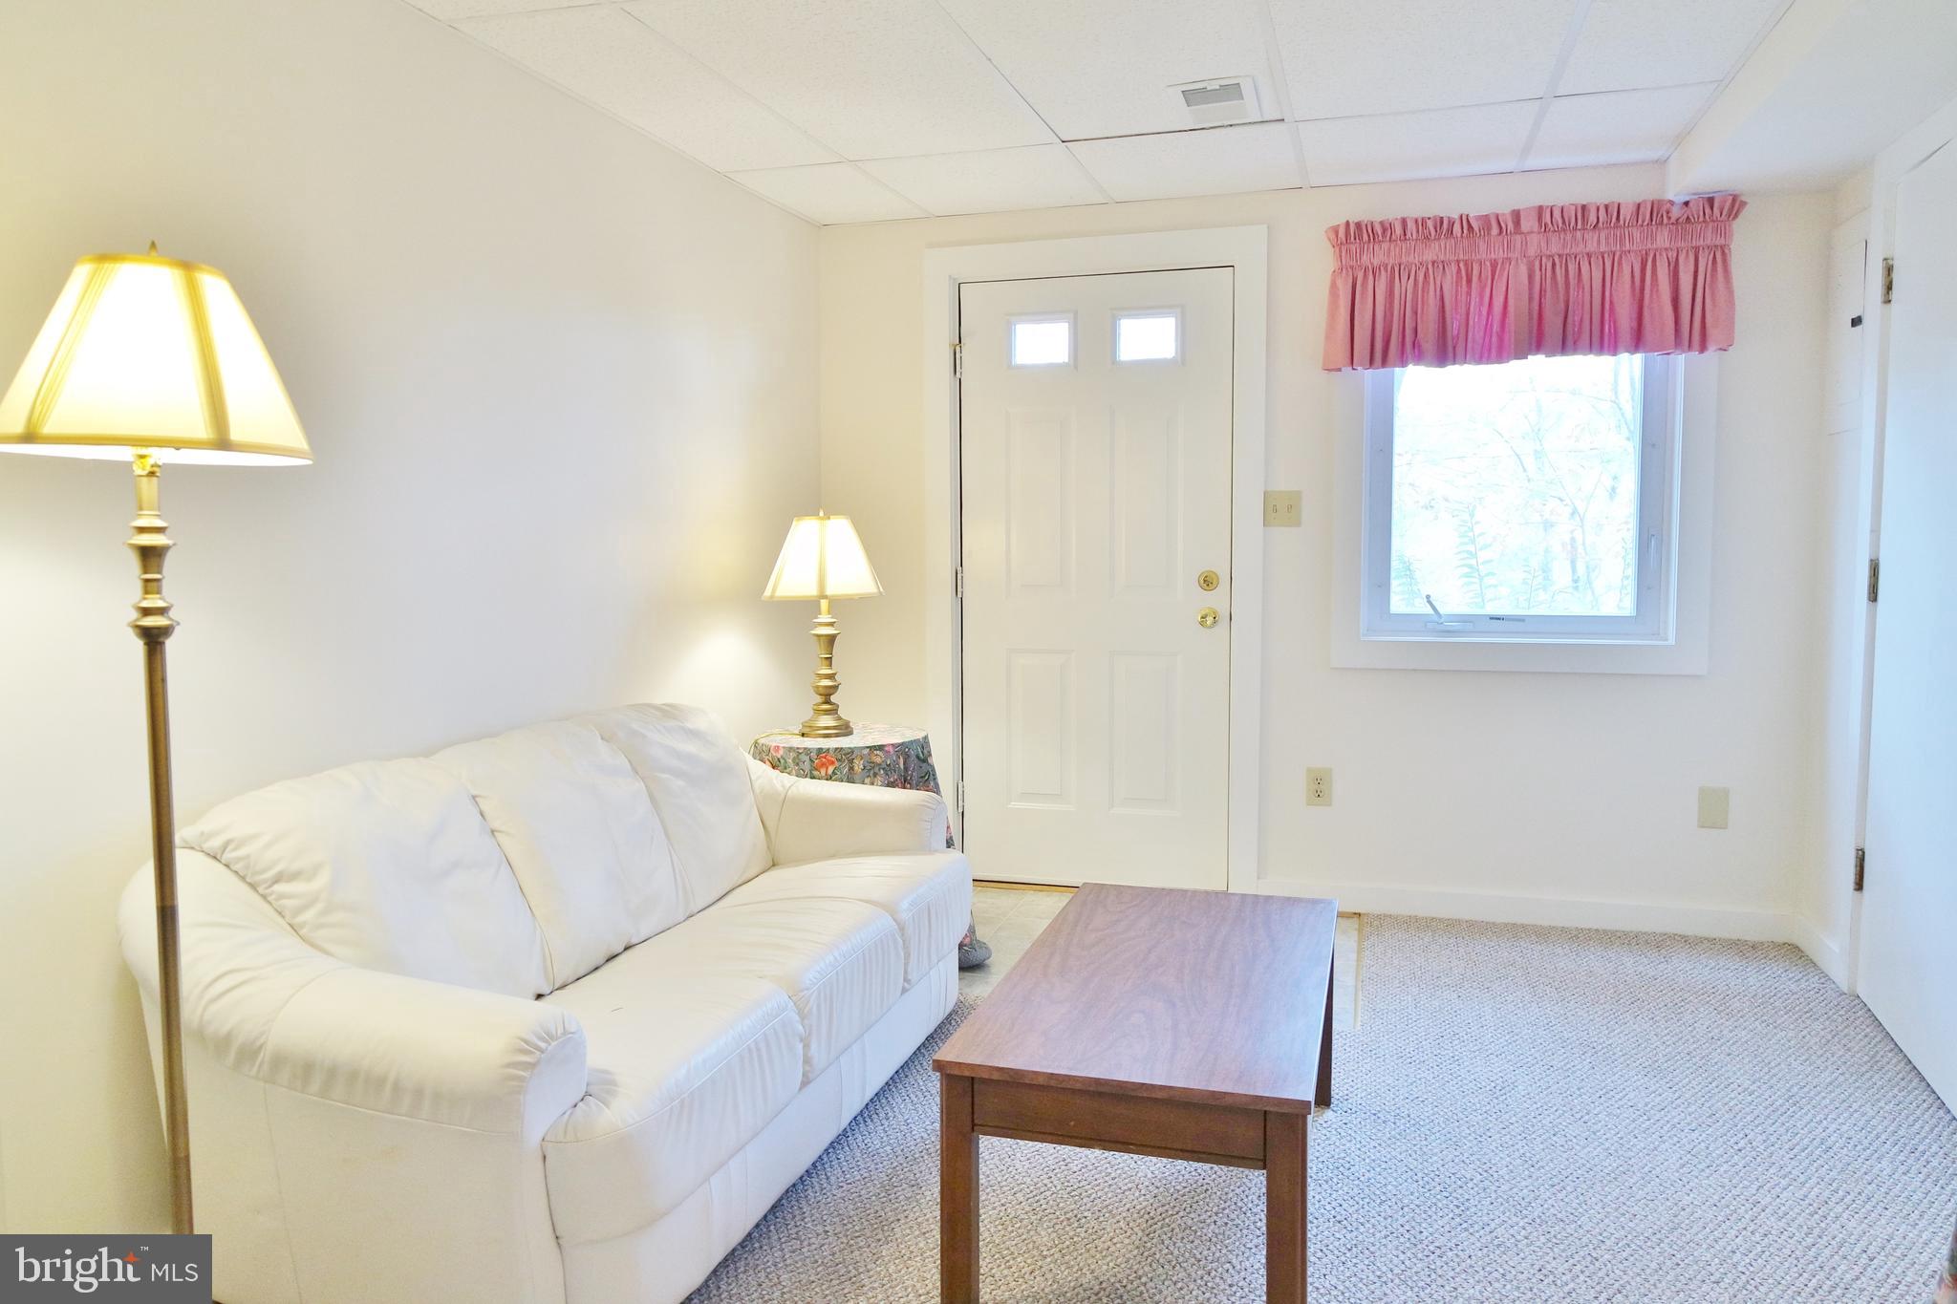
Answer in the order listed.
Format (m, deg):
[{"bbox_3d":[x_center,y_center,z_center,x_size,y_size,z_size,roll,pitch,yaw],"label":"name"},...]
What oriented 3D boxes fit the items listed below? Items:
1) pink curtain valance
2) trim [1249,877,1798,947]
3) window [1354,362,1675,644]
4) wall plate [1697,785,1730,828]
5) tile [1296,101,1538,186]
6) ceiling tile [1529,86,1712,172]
[{"bbox_3d":[1.603,-1.064,3.836,1.120,0.425,0.100,1,6,17],"label":"pink curtain valance"},{"bbox_3d":[1.658,0.806,4.057,1.557,0.090,0.016,1,6,17],"label":"trim"},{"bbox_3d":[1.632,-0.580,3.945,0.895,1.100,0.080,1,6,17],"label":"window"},{"bbox_3d":[2.182,0.465,3.869,0.079,0.123,0.007,1,6,17],"label":"wall plate"},{"bbox_3d":[1.200,-1.401,3.599,0.598,0.018,0.708,1,6,17],"label":"tile"},{"bbox_3d":[1.675,-1.391,3.462,0.387,0.020,0.710,1,6,17],"label":"ceiling tile"}]

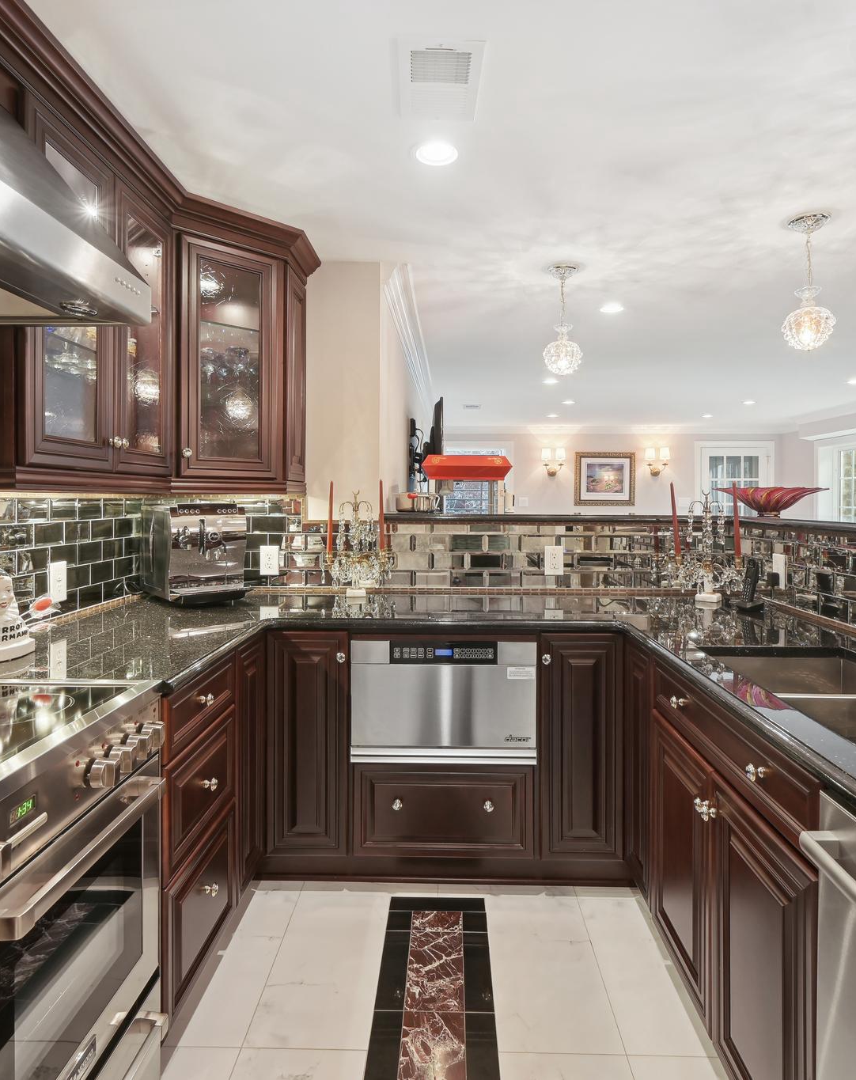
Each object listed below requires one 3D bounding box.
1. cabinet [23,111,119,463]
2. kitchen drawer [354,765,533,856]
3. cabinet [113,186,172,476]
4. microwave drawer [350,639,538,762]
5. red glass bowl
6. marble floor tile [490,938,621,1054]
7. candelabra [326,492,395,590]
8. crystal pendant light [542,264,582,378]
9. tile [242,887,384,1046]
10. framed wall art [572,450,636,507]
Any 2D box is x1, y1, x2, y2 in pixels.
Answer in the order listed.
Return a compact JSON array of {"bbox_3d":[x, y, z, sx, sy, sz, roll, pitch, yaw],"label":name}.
[{"bbox_3d":[-1.049,-0.593,1.576,0.345,0.840,0.362,0,3,2],"label":"cabinet"},{"bbox_3d":[0.062,0.903,2.370,0.608,0.308,0.480,0,3,2],"label":"kitchen drawer"},{"bbox_3d":[-1.035,-0.619,1.939,0.345,0.840,0.358,0,3,2],"label":"cabinet"},{"bbox_3d":[0.064,0.530,2.380,0.620,0.408,0.540,0,3,2],"label":"microwave drawer"},{"bbox_3d":[1.495,-0.160,2.750,0.455,0.138,0.455,0,3,2],"label":"red glass bowl"},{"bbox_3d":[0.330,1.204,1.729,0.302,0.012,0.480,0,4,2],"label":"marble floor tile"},{"bbox_3d":[-0.276,0.013,2.520,0.285,0.430,0.260,0,3,2],"label":"candelabra"},{"bbox_3d":[0.587,-0.951,2.750,0.176,0.475,0.176,0,3,2],"label":"crystal pendant light"},{"bbox_3d":[-0.281,1.200,1.797,0.303,0.012,0.600,0,4,2],"label":"tile"},{"bbox_3d":[2.475,-0.849,8.800,0.860,0.755,0.050,0,3,2],"label":"framed wall art"}]

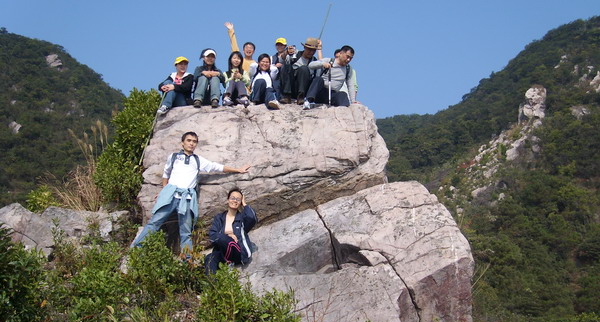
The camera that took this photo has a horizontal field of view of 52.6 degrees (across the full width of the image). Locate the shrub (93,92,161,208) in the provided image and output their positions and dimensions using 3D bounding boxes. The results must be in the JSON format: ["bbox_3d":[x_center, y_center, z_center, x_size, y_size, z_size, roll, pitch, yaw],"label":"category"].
[{"bbox_3d":[-2.445,-0.163,8.600,0.980,1.720,0.950,0,-5,0],"label":"shrub"}]

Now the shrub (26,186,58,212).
[{"bbox_3d":[-3.792,0.565,8.900,0.510,0.450,0.460,0,-5,0],"label":"shrub"}]

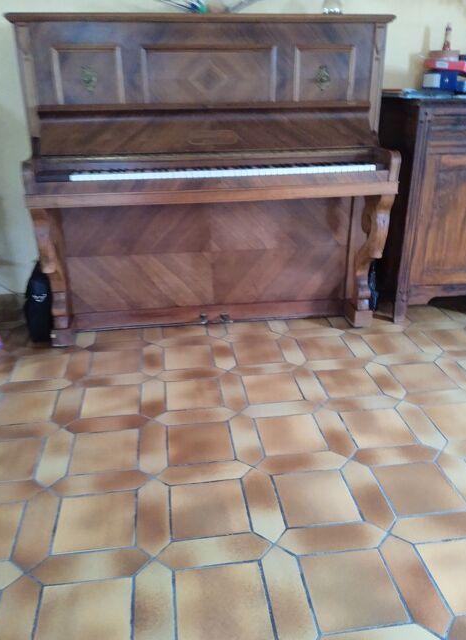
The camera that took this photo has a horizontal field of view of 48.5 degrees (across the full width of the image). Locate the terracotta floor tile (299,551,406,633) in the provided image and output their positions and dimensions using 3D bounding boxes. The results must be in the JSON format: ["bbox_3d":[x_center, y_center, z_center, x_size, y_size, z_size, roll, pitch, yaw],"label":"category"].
[{"bbox_3d":[0.262,0.596,1.142,0.195,0.012,0.195,-3,23,-7],"label":"terracotta floor tile"}]

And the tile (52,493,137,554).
[{"bbox_3d":[-0.353,0.523,1.341,0.198,0.010,0.195,-3,24,-7],"label":"tile"}]

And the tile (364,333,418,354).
[{"bbox_3d":[0.688,0.109,2.261,0.198,0.010,0.195,-3,24,-7],"label":"tile"}]

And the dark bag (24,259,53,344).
[{"bbox_3d":[-0.849,-0.091,2.264,0.120,0.345,0.150,-3,23,-7],"label":"dark bag"}]

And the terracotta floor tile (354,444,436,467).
[{"bbox_3d":[0.497,0.414,1.582,0.283,0.010,0.085,-3,24,-7],"label":"terracotta floor tile"}]

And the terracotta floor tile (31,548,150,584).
[{"bbox_3d":[-0.324,0.562,1.173,0.274,0.010,0.080,-3,23,-7],"label":"terracotta floor tile"}]

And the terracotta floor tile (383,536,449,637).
[{"bbox_3d":[0.412,0.595,1.178,0.085,0.010,0.278,-3,24,-7],"label":"terracotta floor tile"}]

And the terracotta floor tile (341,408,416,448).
[{"bbox_3d":[0.463,0.347,1.664,0.190,0.010,0.190,-3,23,-7],"label":"terracotta floor tile"}]

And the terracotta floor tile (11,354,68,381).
[{"bbox_3d":[-0.763,0.195,2.074,0.198,0.010,0.195,-3,24,-7],"label":"terracotta floor tile"}]

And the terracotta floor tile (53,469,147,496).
[{"bbox_3d":[-0.370,0.462,1.459,0.285,0.012,0.086,-3,23,-7],"label":"terracotta floor tile"}]

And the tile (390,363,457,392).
[{"bbox_3d":[0.706,0.220,1.957,0.190,0.010,0.190,-3,23,-7],"label":"tile"}]

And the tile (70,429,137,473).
[{"bbox_3d":[-0.390,0.406,1.590,0.195,0.012,0.195,-3,23,-7],"label":"tile"}]

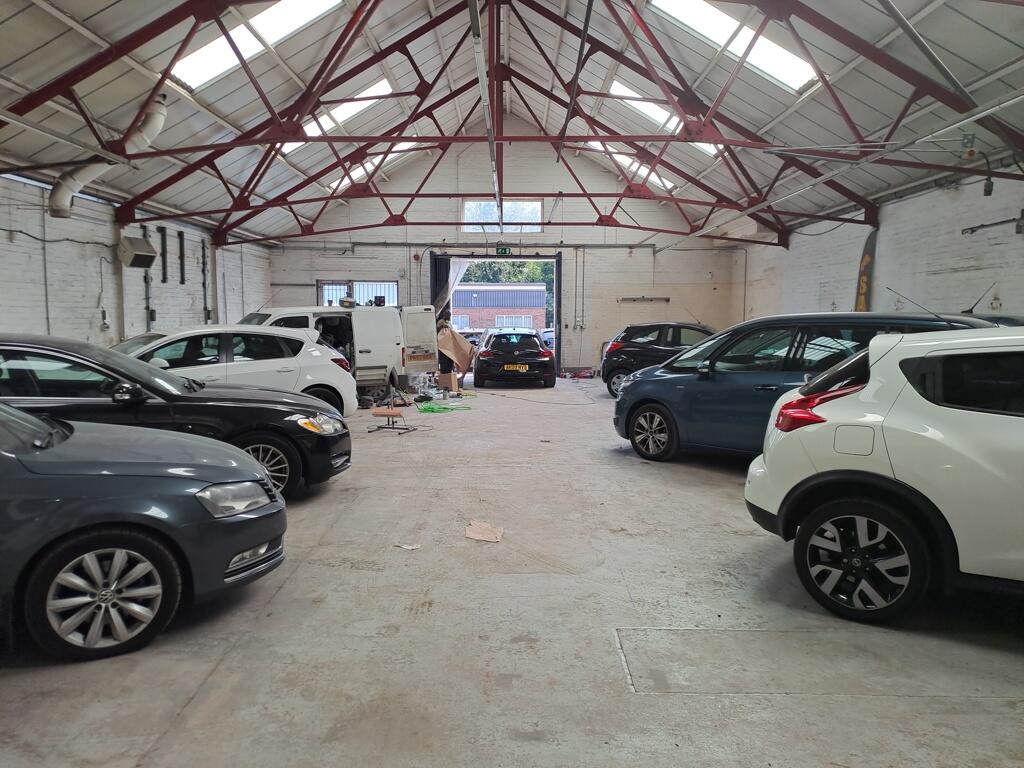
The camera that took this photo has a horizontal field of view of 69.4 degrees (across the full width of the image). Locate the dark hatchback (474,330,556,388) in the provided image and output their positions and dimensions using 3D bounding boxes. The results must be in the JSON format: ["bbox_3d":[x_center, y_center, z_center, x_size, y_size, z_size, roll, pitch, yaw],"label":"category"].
[{"bbox_3d":[-0.027,-0.754,18.600,1.820,1.410,4.256,0,5,-3],"label":"dark hatchback"}]

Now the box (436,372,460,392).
[{"bbox_3d":[-1.335,-0.037,16.190,0.340,0.400,0.280,3,6,35],"label":"box"}]

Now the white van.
[{"bbox_3d":[-4.209,-0.538,13.761,4.600,1.820,1.800,-3,6,-34],"label":"white van"}]

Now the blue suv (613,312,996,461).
[{"bbox_3d":[3.177,0.068,8.031,4.430,1.610,1.830,4,6,38],"label":"blue suv"}]

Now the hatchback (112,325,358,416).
[{"bbox_3d":[-4.342,-0.062,10.152,4.420,1.500,1.820,-3,6,-32],"label":"hatchback"}]

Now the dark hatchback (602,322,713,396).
[{"bbox_3d":[3.714,-0.492,15.136,3.780,1.490,1.680,2,5,18],"label":"dark hatchback"}]

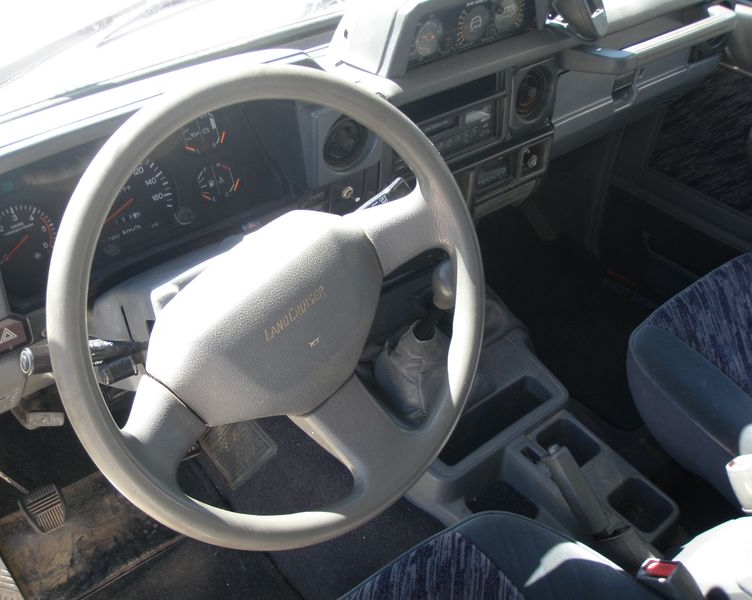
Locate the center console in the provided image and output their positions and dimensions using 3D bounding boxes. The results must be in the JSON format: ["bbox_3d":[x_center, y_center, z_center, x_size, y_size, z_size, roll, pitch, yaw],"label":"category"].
[{"bbox_3d":[0.174,0.198,1.288,0.250,0.150,0.520,-26,48,-28],"label":"center console"}]

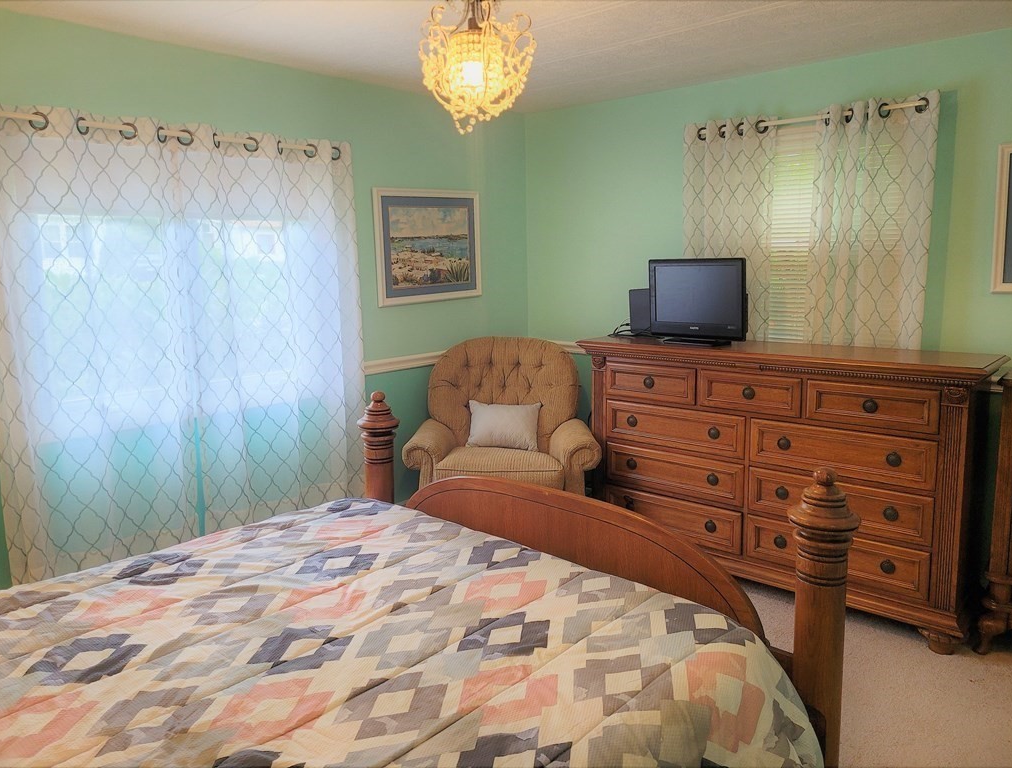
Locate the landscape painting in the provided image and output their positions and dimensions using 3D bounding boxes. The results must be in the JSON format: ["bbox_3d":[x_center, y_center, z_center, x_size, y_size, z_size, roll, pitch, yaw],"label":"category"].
[{"bbox_3d":[-0.354,-0.677,3.787,0.030,0.535,0.705,7,12,41],"label":"landscape painting"}]

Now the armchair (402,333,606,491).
[{"bbox_3d":[-0.018,0.315,3.801,0.890,1.070,0.860,-1,9,0],"label":"armchair"}]

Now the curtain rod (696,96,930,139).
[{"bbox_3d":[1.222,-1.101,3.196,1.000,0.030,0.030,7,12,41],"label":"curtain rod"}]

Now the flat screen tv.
[{"bbox_3d":[0.868,-0.377,3.521,0.170,0.381,0.505,-10,12,-41],"label":"flat screen tv"}]

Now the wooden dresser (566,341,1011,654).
[{"bbox_3d":[1.121,0.368,3.370,1.700,1.055,0.445,7,12,41],"label":"wooden dresser"}]

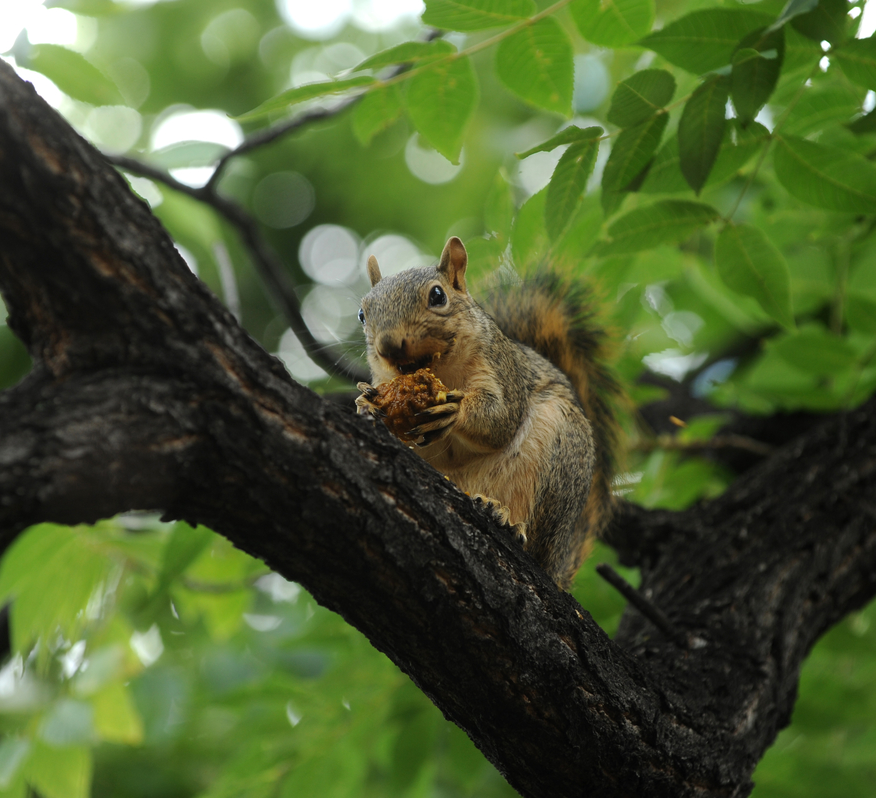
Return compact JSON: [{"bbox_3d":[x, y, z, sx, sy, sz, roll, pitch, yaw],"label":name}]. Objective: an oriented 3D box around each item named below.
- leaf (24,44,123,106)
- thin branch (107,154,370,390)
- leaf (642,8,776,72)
[{"bbox_3d":[-0.222,-0.197,4.050,0.066,0.028,0.016,30,0,-4],"label":"leaf"},{"bbox_3d":[-0.119,-0.086,4.150,0.220,0.045,0.045,41,0,0],"label":"thin branch"},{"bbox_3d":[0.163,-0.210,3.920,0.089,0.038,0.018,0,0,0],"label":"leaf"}]

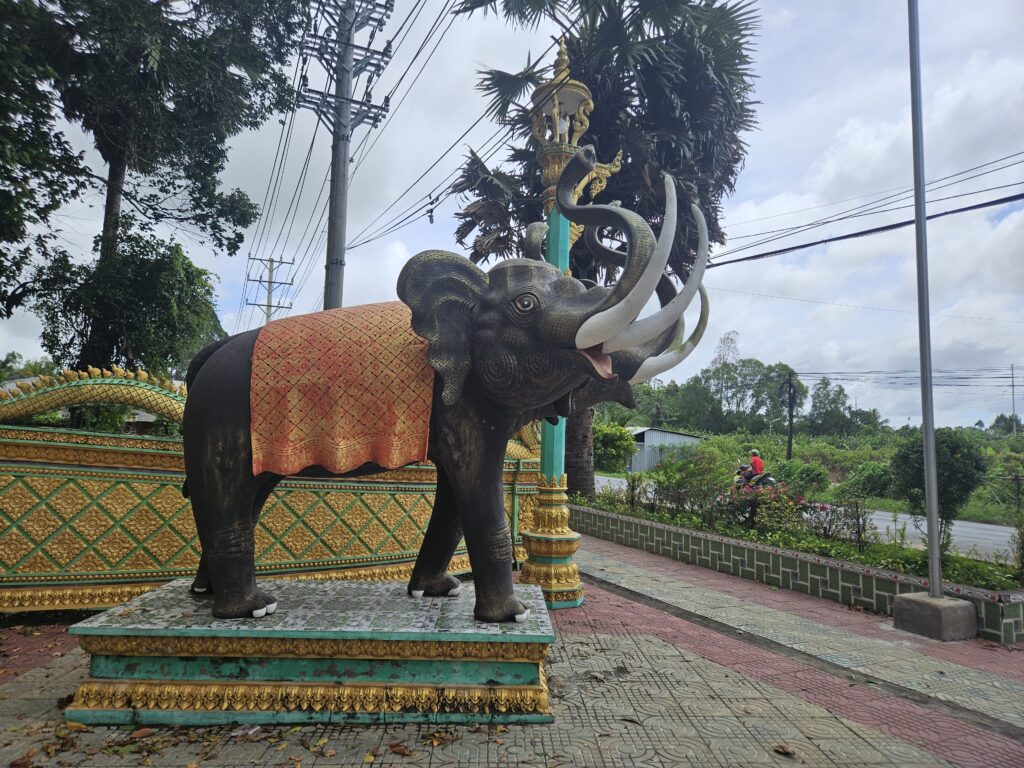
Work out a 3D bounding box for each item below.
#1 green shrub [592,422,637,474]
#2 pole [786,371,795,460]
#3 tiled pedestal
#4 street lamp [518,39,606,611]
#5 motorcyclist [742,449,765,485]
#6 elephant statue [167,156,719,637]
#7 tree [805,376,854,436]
[{"bbox_3d":[6.555,4.116,44.828,3.300,3.500,3.200,1,-6,8],"label":"green shrub"},{"bbox_3d":[12.657,1.978,30.986,0.280,5.300,0.280,-1,-6,22],"label":"pole"},{"bbox_3d":[-1.141,1.741,4.608,2.770,0.500,1.450,2,-6,-2],"label":"tiled pedestal"},{"bbox_3d":[0.549,-0.798,7.377,0.860,6.180,0.760,2,-6,-2],"label":"street lamp"},{"bbox_3d":[7.858,2.725,22.157,0.580,1.270,0.750,3,-6,-17],"label":"motorcyclist"},{"bbox_3d":[-0.449,-0.046,4.767,3.580,3.120,1.400,2,-6,-2],"label":"elephant statue"},{"bbox_3d":[34.210,4.208,73.022,5.600,10.400,5.400,-1,-6,25],"label":"tree"}]

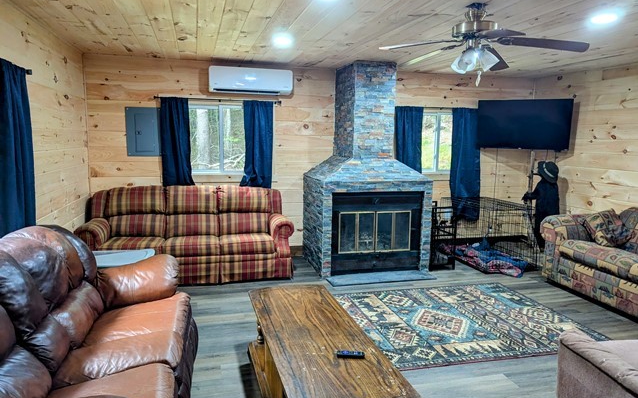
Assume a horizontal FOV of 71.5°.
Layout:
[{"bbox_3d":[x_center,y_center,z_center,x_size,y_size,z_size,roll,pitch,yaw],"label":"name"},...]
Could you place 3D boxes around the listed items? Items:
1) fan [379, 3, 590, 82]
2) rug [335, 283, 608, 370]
[{"bbox_3d":[1.012,-1.019,2.877,1.310,0.476,1.310,-1,8,-15],"label":"fan"},{"bbox_3d":[1.181,1.059,3.997,2.150,0.015,1.510,-1,8,-15],"label":"rug"}]

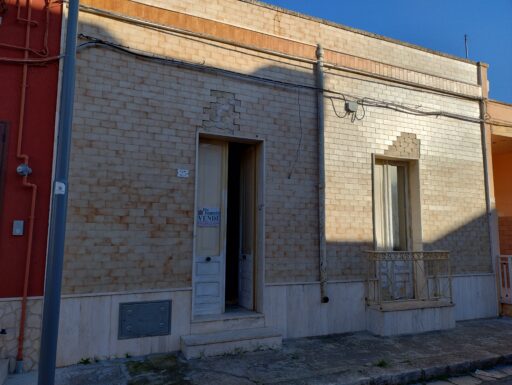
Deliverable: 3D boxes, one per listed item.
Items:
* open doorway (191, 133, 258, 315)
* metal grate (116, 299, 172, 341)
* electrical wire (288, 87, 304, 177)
[{"bbox_3d":[-0.441,0.541,5.867,1.104,2.740,0.340,3,-8,-23],"label":"open doorway"},{"bbox_3d":[-1.506,1.742,5.070,0.699,0.472,0.035,3,-8,-23],"label":"metal grate"},{"bbox_3d":[0.681,-1.027,6.332,0.255,1.626,0.030,3,-8,-23],"label":"electrical wire"}]

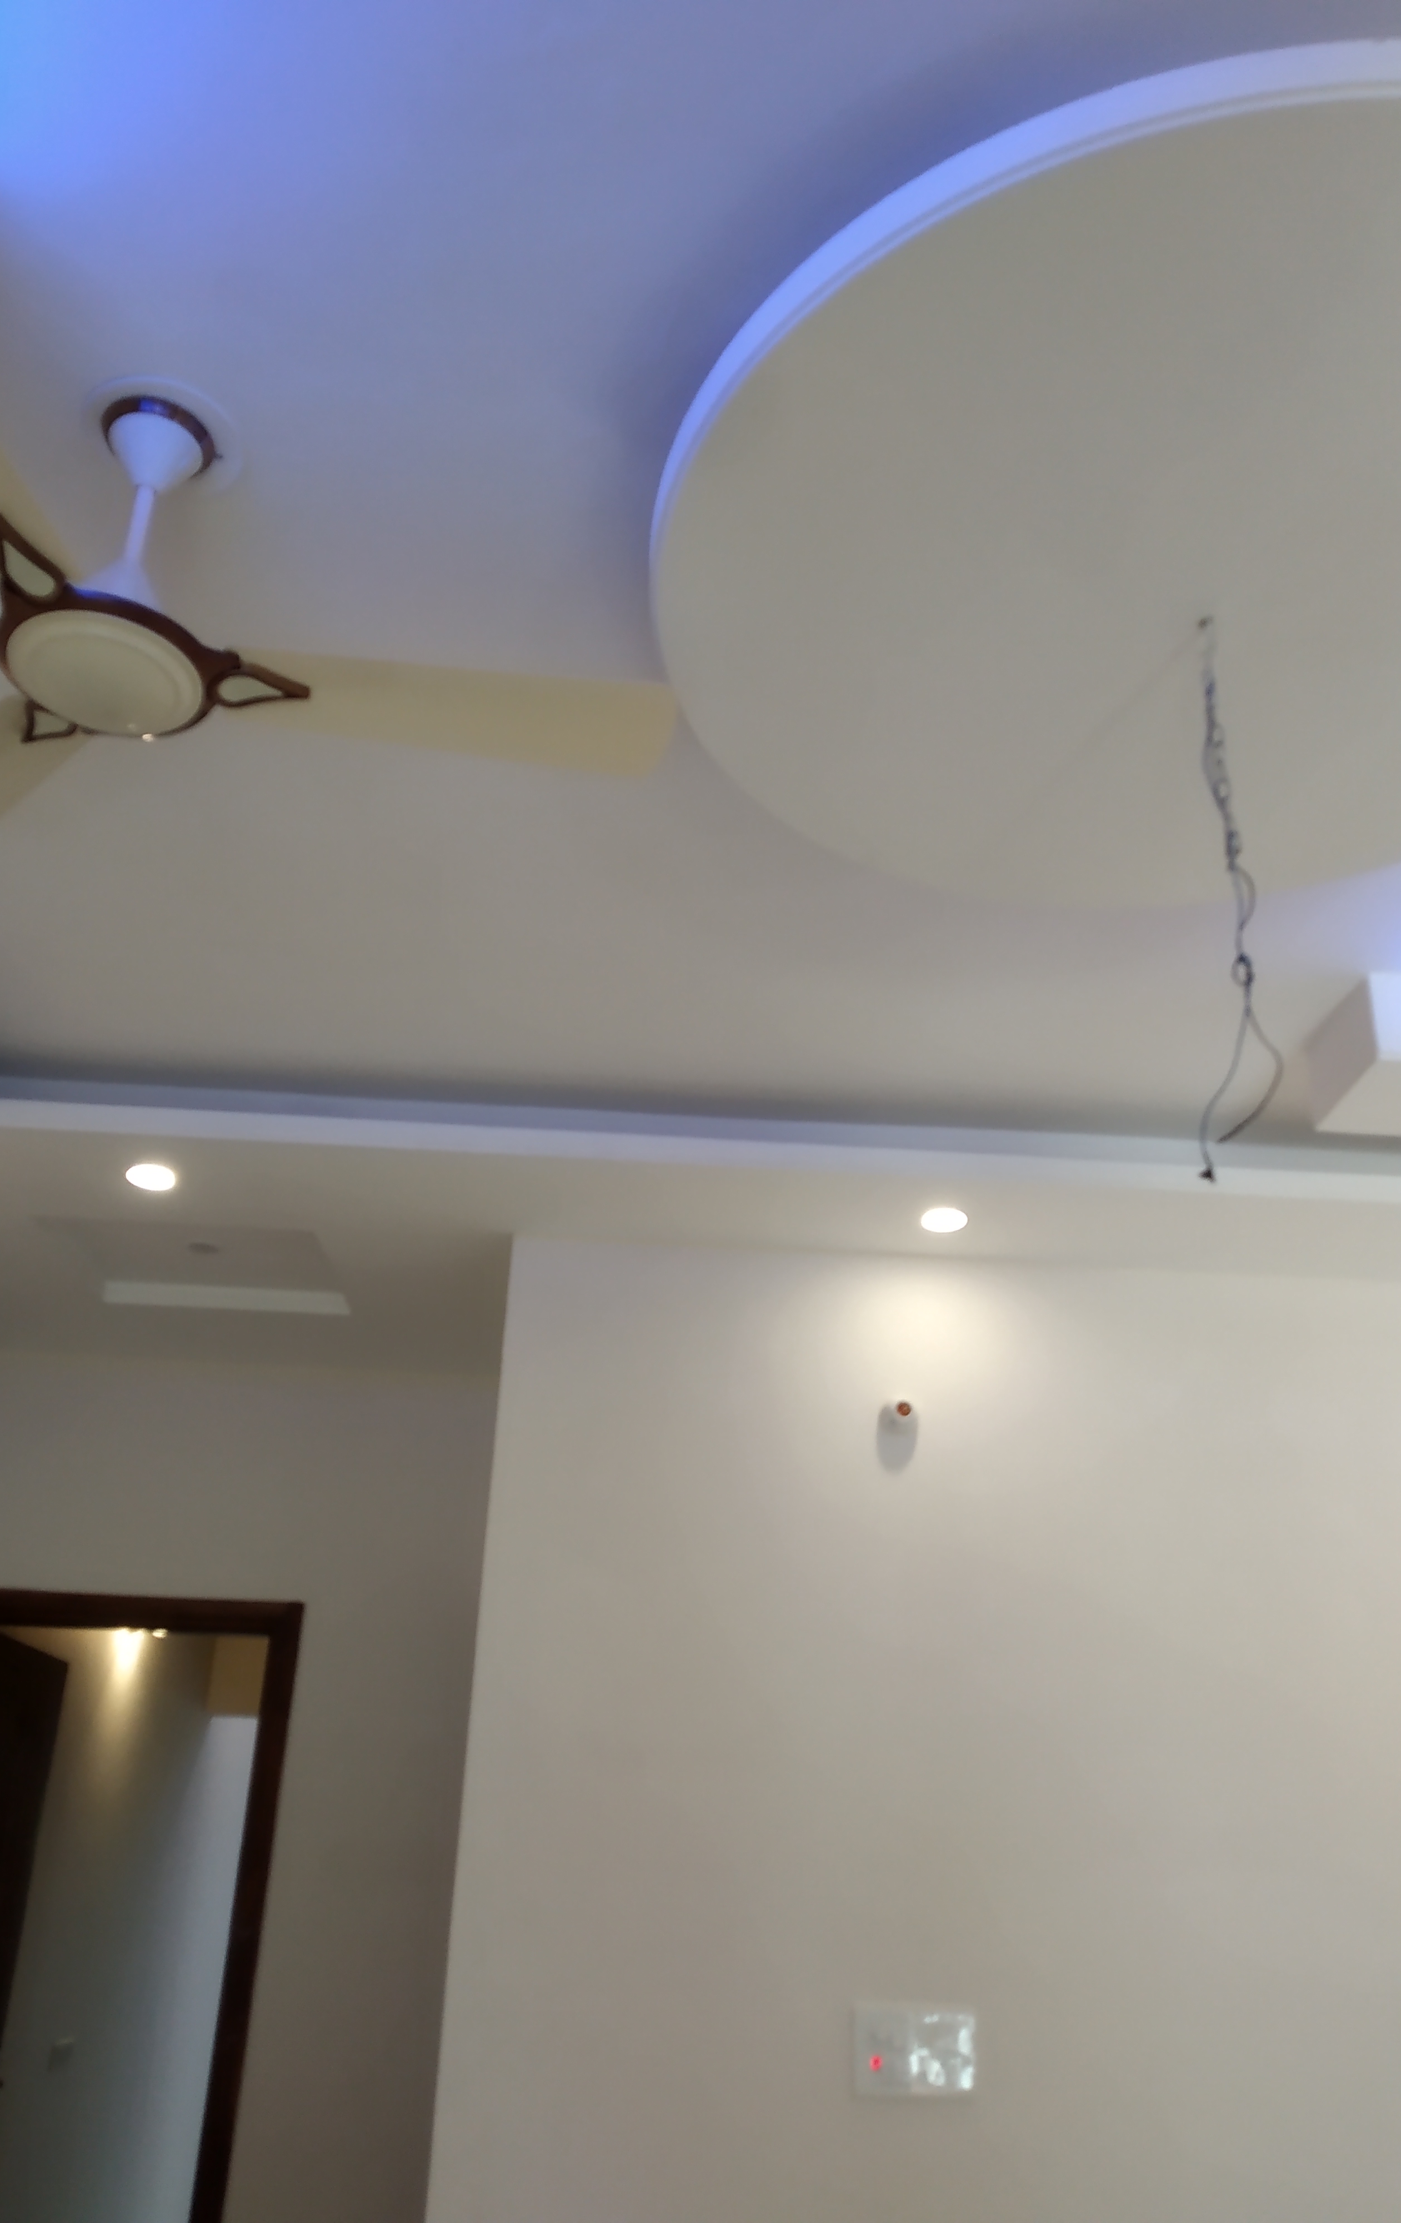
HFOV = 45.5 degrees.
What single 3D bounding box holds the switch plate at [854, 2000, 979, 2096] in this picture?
[{"bbox_3d":[0.406,1.759,3.127,0.222,0.147,0.020,3,-25,-2],"label":"switch plate"}]

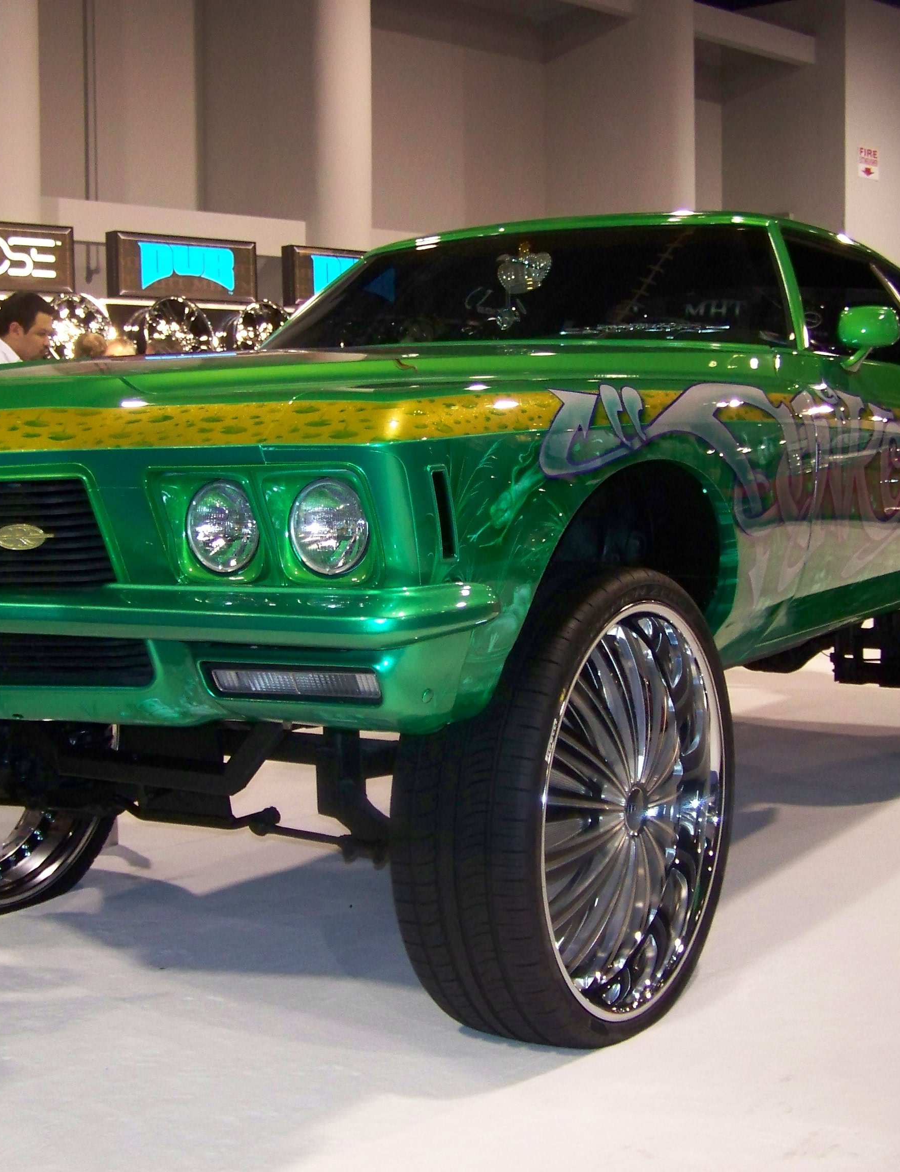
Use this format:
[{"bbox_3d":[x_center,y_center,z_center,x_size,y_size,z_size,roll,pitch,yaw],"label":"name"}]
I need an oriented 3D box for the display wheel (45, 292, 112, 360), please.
[{"bbox_3d":[-2.716,-1.785,12.300,0.587,0.587,0.250,-5,-4,-45],"label":"display wheel"}]

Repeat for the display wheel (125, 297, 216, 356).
[{"bbox_3d":[-2.095,-1.826,12.921,0.647,0.647,0.250,-5,-4,-45],"label":"display wheel"}]

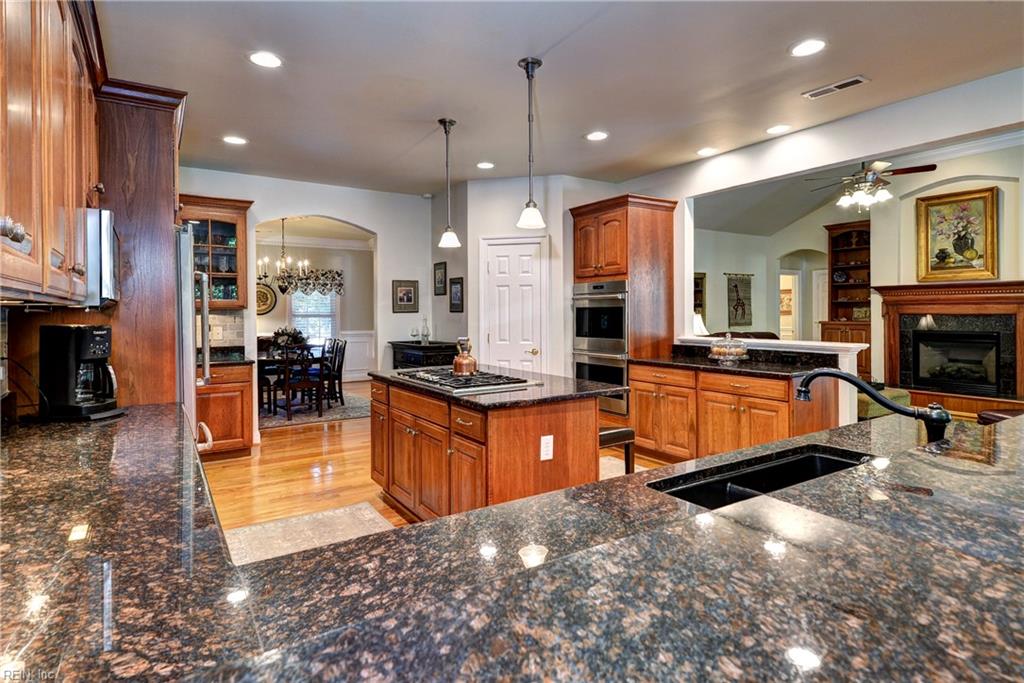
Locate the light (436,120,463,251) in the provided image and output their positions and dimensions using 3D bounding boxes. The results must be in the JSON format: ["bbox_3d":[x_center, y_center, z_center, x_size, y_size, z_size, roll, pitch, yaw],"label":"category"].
[{"bbox_3d":[-0.478,-1.164,4.018,0.171,0.950,0.171,-2,2,-33],"label":"light"}]

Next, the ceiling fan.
[{"bbox_3d":[3.920,-1.717,6.030,1.320,0.460,1.320,-2,3,-33],"label":"ceiling fan"}]

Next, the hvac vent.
[{"bbox_3d":[2.070,-1.615,3.462,0.141,0.025,0.356,-2,2,-33],"label":"hvac vent"}]

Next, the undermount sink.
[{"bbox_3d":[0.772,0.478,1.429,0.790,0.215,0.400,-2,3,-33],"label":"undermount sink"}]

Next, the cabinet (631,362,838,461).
[{"bbox_3d":[1.756,0.640,4.513,0.629,0.857,1.549,-2,2,-33],"label":"cabinet"}]

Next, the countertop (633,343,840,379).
[{"bbox_3d":[1.804,0.153,4.645,0.640,0.150,1.570,-2,3,-33],"label":"countertop"}]

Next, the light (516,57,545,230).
[{"bbox_3d":[0.106,-1.124,3.104,0.169,0.950,0.169,0,2,0],"label":"light"}]

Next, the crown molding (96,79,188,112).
[{"bbox_3d":[-1.737,-1.170,2.568,0.360,0.085,0.085,-2,3,-33],"label":"crown molding"}]

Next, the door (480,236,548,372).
[{"bbox_3d":[0.022,0.002,5.620,0.700,2.120,0.090,0,2,12],"label":"door"}]

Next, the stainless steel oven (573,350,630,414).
[{"bbox_3d":[1.082,0.374,5.447,0.600,0.581,0.765,-2,2,-33],"label":"stainless steel oven"}]

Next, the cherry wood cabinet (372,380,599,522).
[{"bbox_3d":[-0.262,0.728,3.520,0.735,0.885,1.640,-2,3,-33],"label":"cherry wood cabinet"}]

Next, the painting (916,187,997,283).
[{"bbox_3d":[5.990,-1.415,7.304,0.060,1.195,0.920,-2,2,-33],"label":"painting"}]

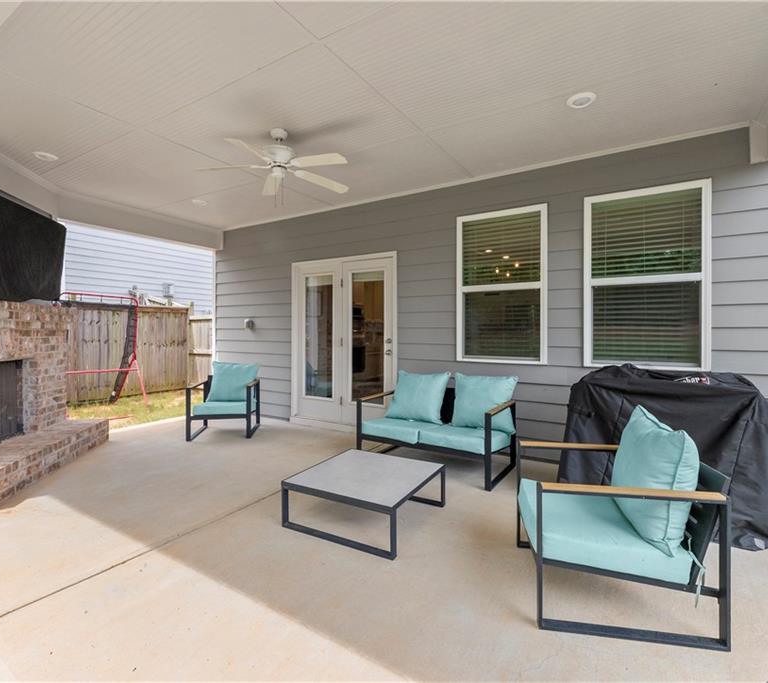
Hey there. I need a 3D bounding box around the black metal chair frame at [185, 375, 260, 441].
[{"bbox_3d":[-1.940,0.779,4.910,0.670,0.690,0.710,0,1,-10],"label":"black metal chair frame"}]

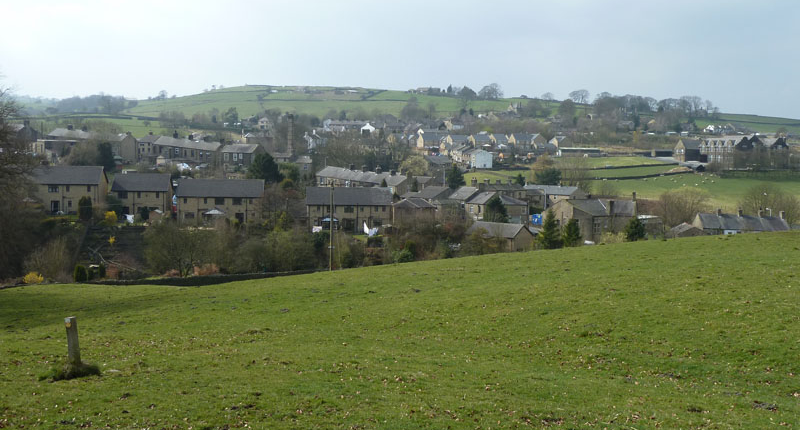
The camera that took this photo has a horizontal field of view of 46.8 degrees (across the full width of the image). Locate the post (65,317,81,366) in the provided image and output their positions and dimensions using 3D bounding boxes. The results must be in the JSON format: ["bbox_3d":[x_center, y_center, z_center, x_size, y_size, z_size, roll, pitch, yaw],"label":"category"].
[{"bbox_3d":[-4.597,1.779,13.000,0.125,0.670,0.125,-4,5,12],"label":"post"}]

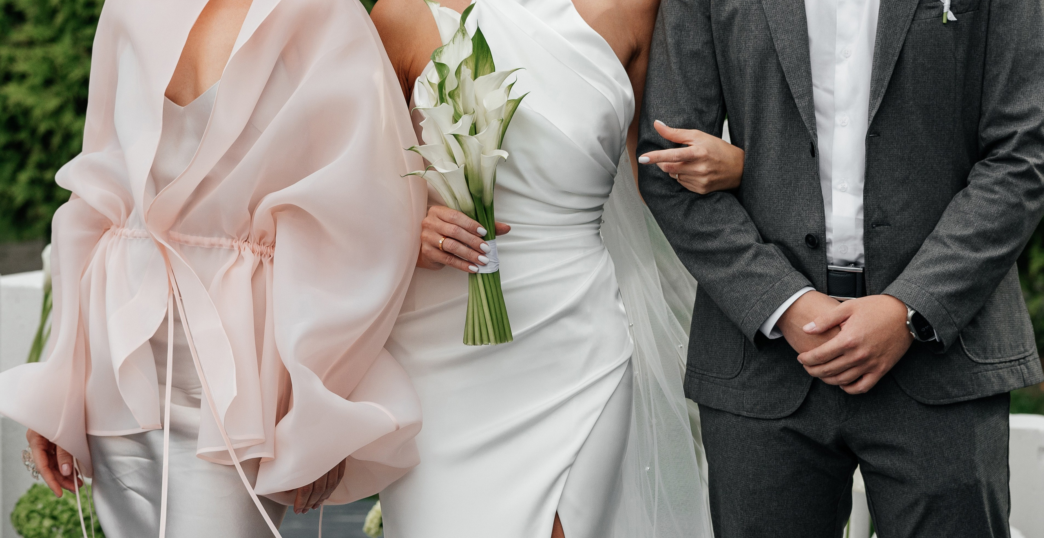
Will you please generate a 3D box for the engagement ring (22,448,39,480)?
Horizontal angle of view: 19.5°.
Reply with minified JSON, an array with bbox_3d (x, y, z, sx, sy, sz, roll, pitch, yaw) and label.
[{"bbox_3d":[-0.662,0.263,4.150,0.032,0.043,0.026,-21,0,-17],"label":"engagement ring"}]

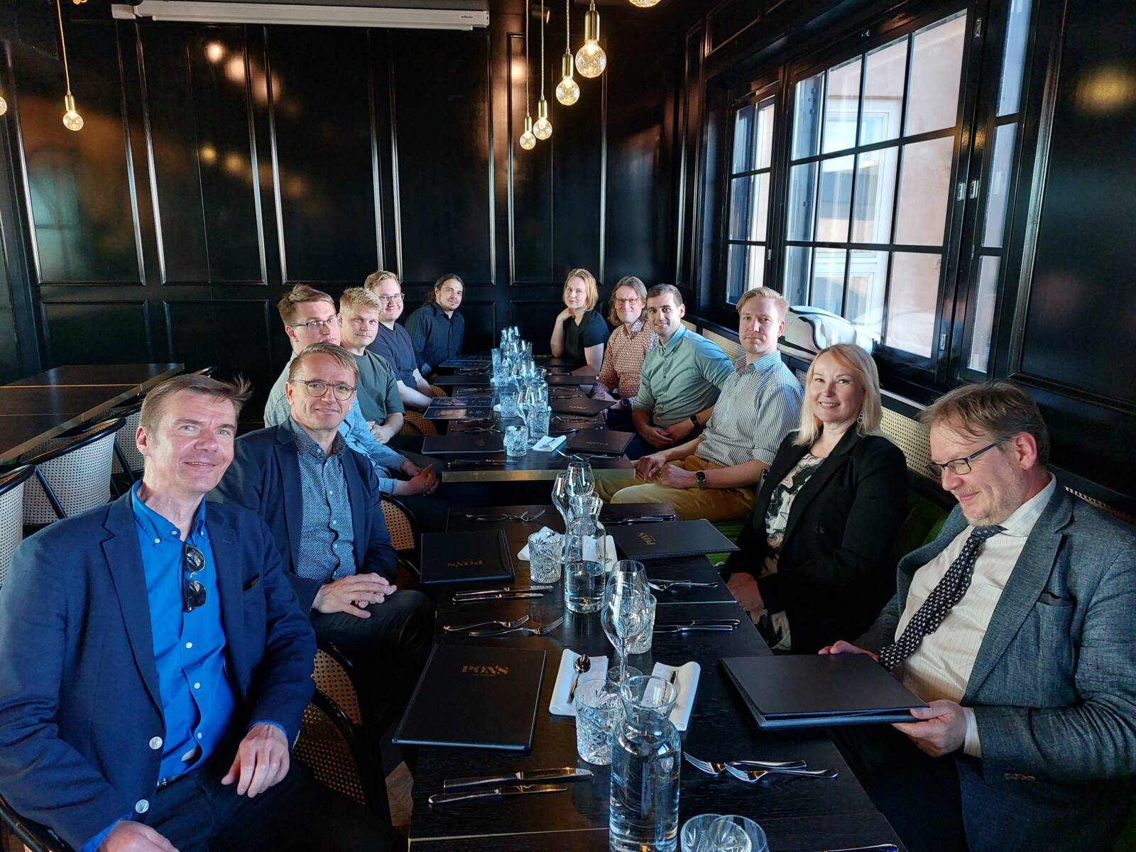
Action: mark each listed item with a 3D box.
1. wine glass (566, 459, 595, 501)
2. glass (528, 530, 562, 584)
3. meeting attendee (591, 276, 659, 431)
[{"bbox_3d":[0.032,0.213,2.243,0.082,0.210,0.082,2,14,5],"label":"wine glass"},{"bbox_3d":[-0.058,0.333,1.979,0.085,0.103,0.085,2,14,5],"label":"glass"},{"bbox_3d":[0.214,-0.104,4.190,0.750,1.360,0.520,-11,18,-38],"label":"meeting attendee"}]

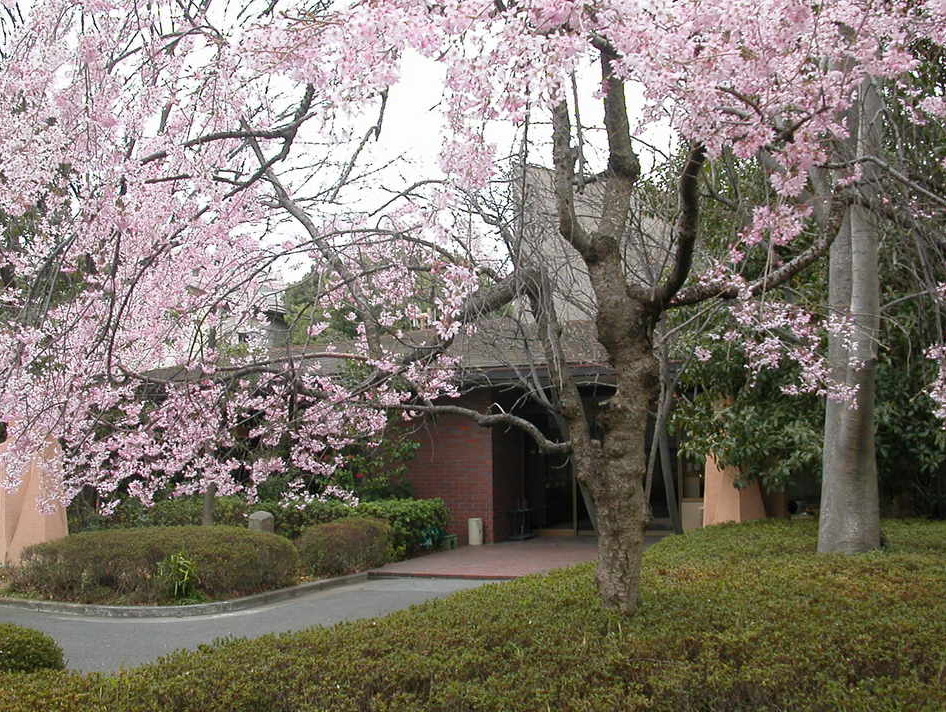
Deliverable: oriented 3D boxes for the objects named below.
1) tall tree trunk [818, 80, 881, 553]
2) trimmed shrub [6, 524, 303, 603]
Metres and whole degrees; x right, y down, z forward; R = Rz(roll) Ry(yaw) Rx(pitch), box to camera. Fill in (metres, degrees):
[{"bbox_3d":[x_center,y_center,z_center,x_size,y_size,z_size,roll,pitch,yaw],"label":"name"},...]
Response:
[{"bbox_3d":[4.152,-0.471,11.178,0.660,5.264,0.620,0,-5,0],"label":"tall tree trunk"},{"bbox_3d":[-3.750,2.372,11.744,3.300,0.650,2.400,0,-5,0],"label":"trimmed shrub"}]

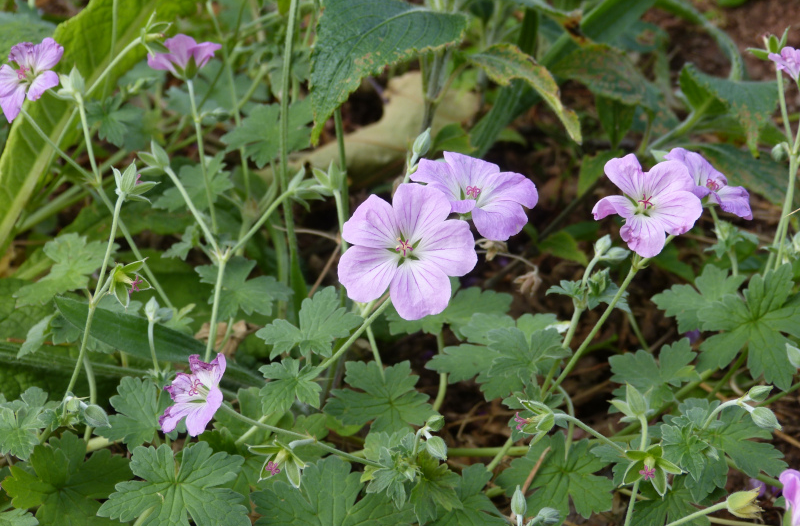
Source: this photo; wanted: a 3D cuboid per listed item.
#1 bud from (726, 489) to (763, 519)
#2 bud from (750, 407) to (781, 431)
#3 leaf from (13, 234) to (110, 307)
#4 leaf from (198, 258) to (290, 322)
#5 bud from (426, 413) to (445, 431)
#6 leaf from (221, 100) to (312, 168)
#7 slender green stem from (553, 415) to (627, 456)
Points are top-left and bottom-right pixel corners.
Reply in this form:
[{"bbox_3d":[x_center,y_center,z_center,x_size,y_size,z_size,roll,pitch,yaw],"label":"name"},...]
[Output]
[{"bbox_3d":[0.098,0.069,0.455,0.010,0.009,0.009,-6,0,8],"label":"bud"},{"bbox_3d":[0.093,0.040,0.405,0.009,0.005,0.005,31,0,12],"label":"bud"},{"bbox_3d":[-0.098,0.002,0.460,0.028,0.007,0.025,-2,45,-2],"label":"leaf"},{"bbox_3d":[-0.056,0.009,0.570,0.033,0.008,0.027,-4,40,-4],"label":"leaf"},{"bbox_3d":[0.011,0.047,0.470,0.006,0.004,0.004,-35,0,0],"label":"bud"},{"bbox_3d":[-0.057,-0.055,0.680,0.041,0.011,0.036,9,52,7],"label":"leaf"},{"bbox_3d":[0.057,0.051,0.475,0.025,0.003,0.002,29,0,0],"label":"slender green stem"}]

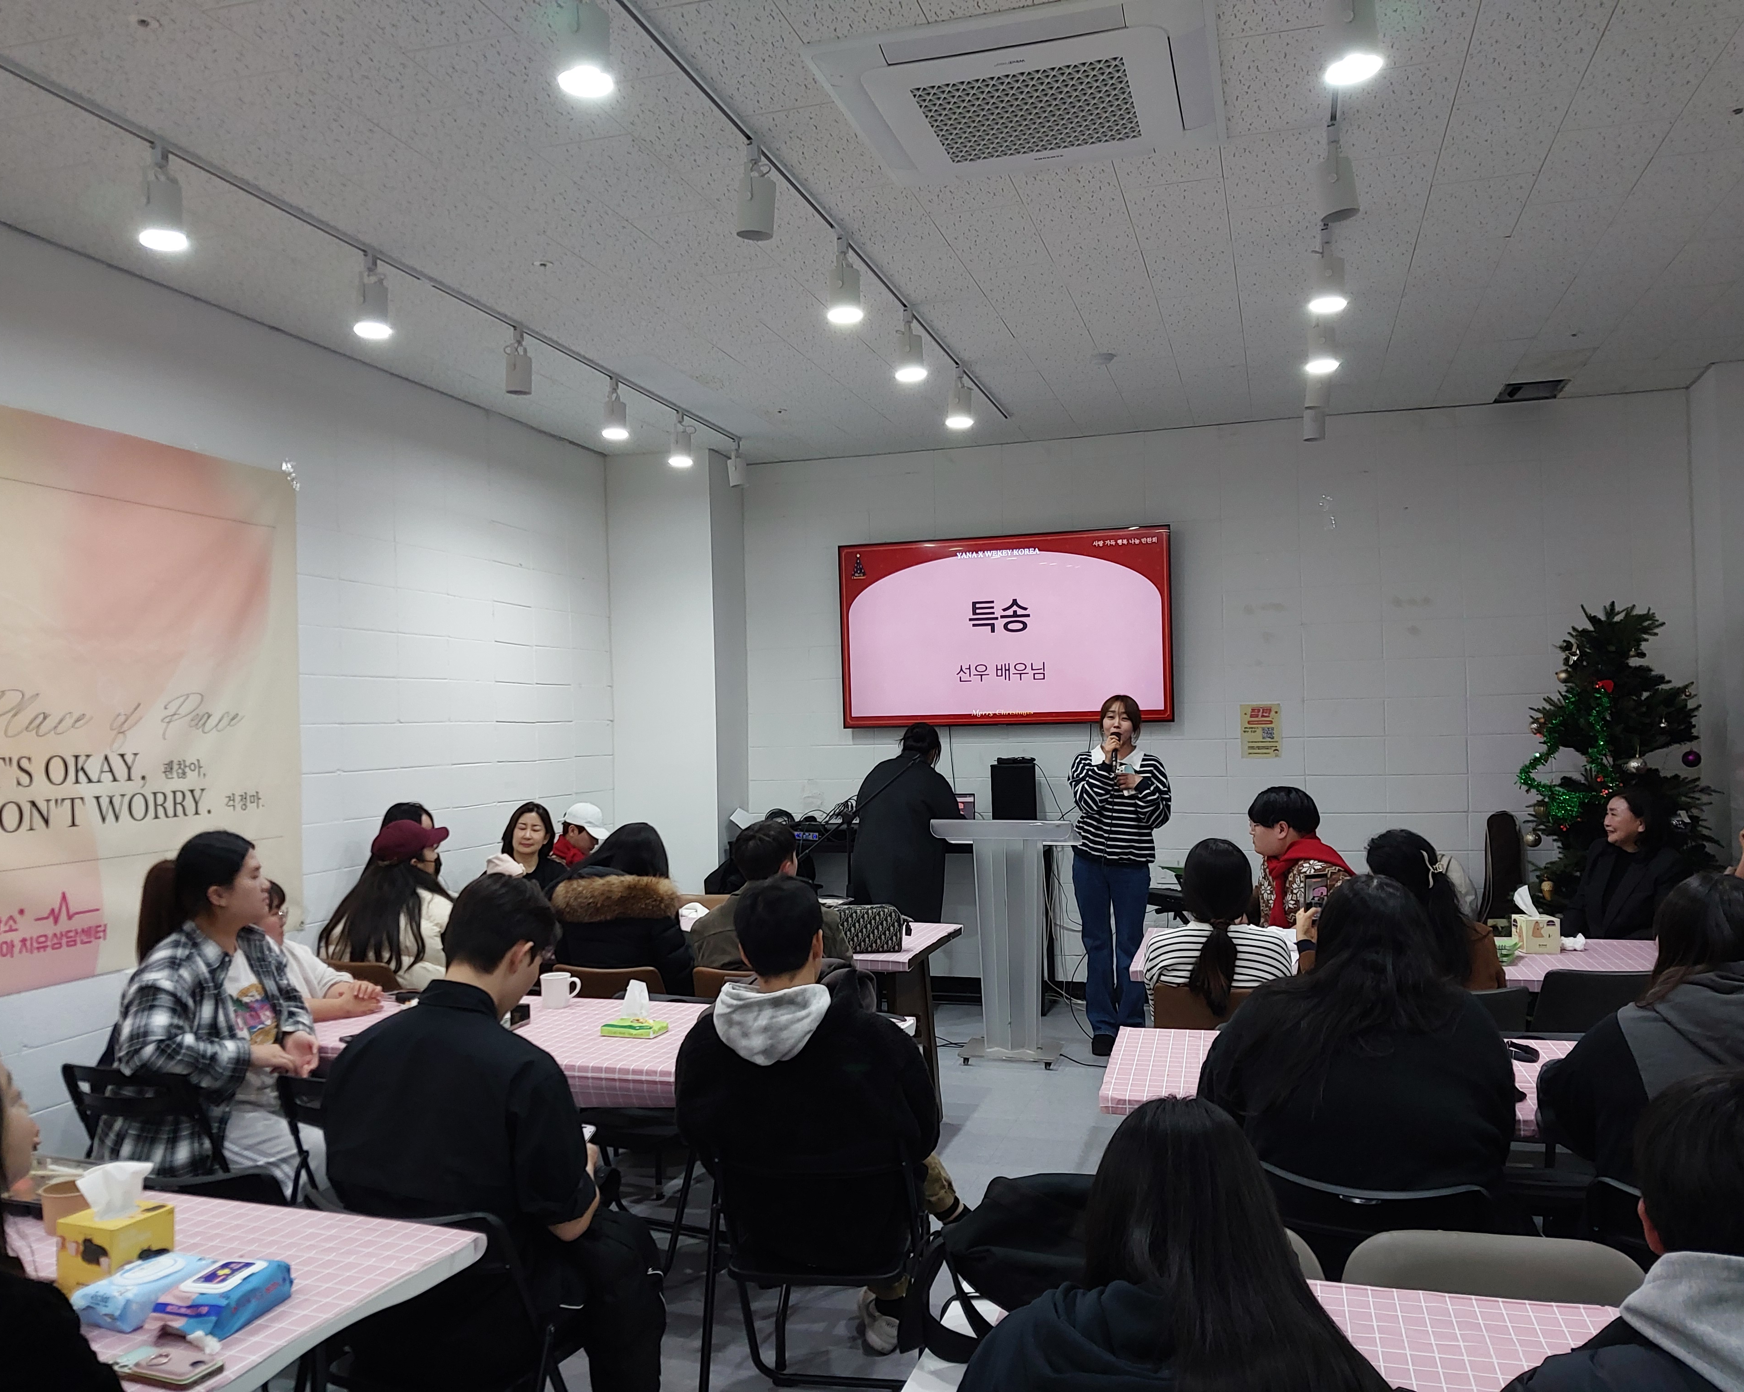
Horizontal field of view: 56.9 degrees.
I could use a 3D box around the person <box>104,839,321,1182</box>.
[{"bbox_3d":[-1.600,1.026,4.030,0.680,1.330,0.520,-1,-1,-22],"label":"person"}]

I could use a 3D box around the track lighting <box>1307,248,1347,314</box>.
[{"bbox_3d":[1.446,-1.349,5.099,0.100,0.240,0.100,-2,-1,14],"label":"track lighting"}]

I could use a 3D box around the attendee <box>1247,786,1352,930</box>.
[{"bbox_3d":[1.572,0.974,5.920,0.720,1.300,0.560,0,-2,-44],"label":"attendee"}]

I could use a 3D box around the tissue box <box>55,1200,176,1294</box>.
[{"bbox_3d":[-1.160,0.853,2.473,0.118,0.118,0.122,-2,-1,24],"label":"tissue box"}]

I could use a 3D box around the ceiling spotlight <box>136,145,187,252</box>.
[{"bbox_3d":[-1.877,-1.320,4.241,0.105,0.255,0.105,-2,-1,14],"label":"ceiling spotlight"}]

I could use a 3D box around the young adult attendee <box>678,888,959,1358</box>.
[{"bbox_3d":[-0.075,1.024,3.700,0.580,1.250,0.820,-2,-1,11],"label":"young adult attendee"}]

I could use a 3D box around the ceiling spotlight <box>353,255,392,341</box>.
[{"bbox_3d":[-1.626,-1.311,5.229,0.105,0.250,0.105,-2,-1,14],"label":"ceiling spotlight"}]

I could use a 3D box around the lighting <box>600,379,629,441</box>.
[{"bbox_3d":[-1.116,-1.251,7.010,0.100,0.245,0.100,-2,-1,14],"label":"lighting"}]

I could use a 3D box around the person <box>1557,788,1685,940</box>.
[{"bbox_3d":[2.890,1.007,6.250,0.520,1.280,0.780,-2,-1,27],"label":"person"}]

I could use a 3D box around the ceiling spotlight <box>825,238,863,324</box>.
[{"bbox_3d":[-0.088,-1.308,5.056,0.100,0.245,0.100,-2,-1,14],"label":"ceiling spotlight"}]

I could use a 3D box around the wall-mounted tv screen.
[{"bbox_3d":[0.727,-0.365,8.997,1.905,1.080,0.065,-2,3,19],"label":"wall-mounted tv screen"}]

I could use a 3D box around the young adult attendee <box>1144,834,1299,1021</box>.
[{"bbox_3d":[1.050,1.033,4.860,0.480,1.220,0.720,-2,-1,9],"label":"young adult attendee"}]

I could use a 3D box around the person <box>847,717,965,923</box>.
[{"bbox_3d":[0.158,0.923,8.150,0.520,1.560,0.550,-2,-1,27],"label":"person"}]

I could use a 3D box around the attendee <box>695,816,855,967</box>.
[{"bbox_3d":[-0.210,1.053,5.520,0.530,1.300,0.800,-2,-1,18],"label":"attendee"}]

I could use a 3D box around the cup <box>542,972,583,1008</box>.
[{"bbox_3d":[-0.949,0.902,4.920,0.120,0.098,0.088,-1,-1,8],"label":"cup"}]

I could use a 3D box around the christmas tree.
[{"bbox_3d":[3.409,0.589,7.350,1.000,2.040,1.000,-2,-1,19],"label":"christmas tree"}]

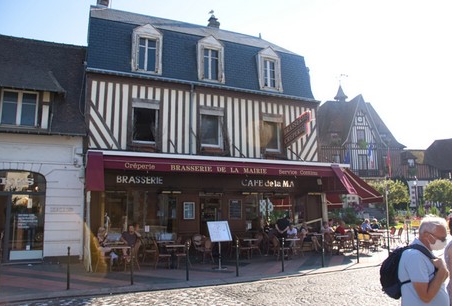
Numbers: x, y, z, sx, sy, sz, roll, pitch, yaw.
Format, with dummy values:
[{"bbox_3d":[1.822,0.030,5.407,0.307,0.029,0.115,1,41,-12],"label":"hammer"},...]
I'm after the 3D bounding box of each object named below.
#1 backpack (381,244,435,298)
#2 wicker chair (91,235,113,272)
[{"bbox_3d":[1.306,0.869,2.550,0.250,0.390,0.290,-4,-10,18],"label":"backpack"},{"bbox_3d":[-3.826,3.195,10.726,0.580,0.920,0.500,3,-10,-18],"label":"wicker chair"}]

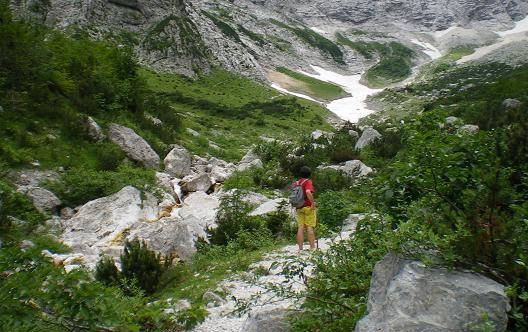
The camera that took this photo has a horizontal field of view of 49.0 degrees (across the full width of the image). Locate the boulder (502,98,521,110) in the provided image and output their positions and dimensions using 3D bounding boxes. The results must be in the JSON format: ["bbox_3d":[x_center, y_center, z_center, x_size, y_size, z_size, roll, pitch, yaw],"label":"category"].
[{"bbox_3d":[15.373,-3.820,36.000,1.084,0.716,1.006,0,-3,0],"label":"boulder"}]

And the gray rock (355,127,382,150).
[{"bbox_3d":[5.229,-1.376,29.000,1.401,1.201,1.300,1,3,10],"label":"gray rock"}]

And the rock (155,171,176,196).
[{"bbox_3d":[-2.974,0.528,17.500,0.644,0.754,0.664,0,-3,0],"label":"rock"}]

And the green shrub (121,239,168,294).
[{"bbox_3d":[-1.938,1.630,9.400,0.755,0.872,0.740,0,-3,0],"label":"green shrub"}]

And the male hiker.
[{"bbox_3d":[0.839,0.880,12.000,0.520,1.750,0.450,2,4,34],"label":"male hiker"}]

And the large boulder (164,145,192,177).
[{"bbox_3d":[-3.098,-0.163,21.000,1.014,1.232,1.000,-1,3,-8],"label":"large boulder"}]

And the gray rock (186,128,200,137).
[{"bbox_3d":[-4.379,-2.081,36.000,0.870,0.497,0.800,0,3,-7],"label":"gray rock"}]

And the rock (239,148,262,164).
[{"bbox_3d":[-0.675,-0.443,27.000,0.994,0.716,0.922,0,-3,0],"label":"rock"}]

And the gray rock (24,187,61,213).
[{"bbox_3d":[-6.497,0.983,17.000,1.056,0.763,0.900,-1,4,-21],"label":"gray rock"}]

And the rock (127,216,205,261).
[{"bbox_3d":[-2.209,1.626,13.000,1.749,0.987,1.400,-1,3,-10],"label":"rock"}]

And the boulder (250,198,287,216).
[{"bbox_3d":[0.097,1.146,16.000,1.018,0.477,0.892,0,-3,0],"label":"boulder"}]

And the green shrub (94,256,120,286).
[{"bbox_3d":[-2.646,1.767,9.800,0.426,0.519,0.418,0,-3,0],"label":"green shrub"}]

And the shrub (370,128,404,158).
[{"bbox_3d":[5.495,-1.054,26.000,1.392,1.378,1.364,0,-3,0],"label":"shrub"}]

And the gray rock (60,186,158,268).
[{"bbox_3d":[-3.812,1.493,14.300,2.418,1.974,2.000,-1,4,-15],"label":"gray rock"}]

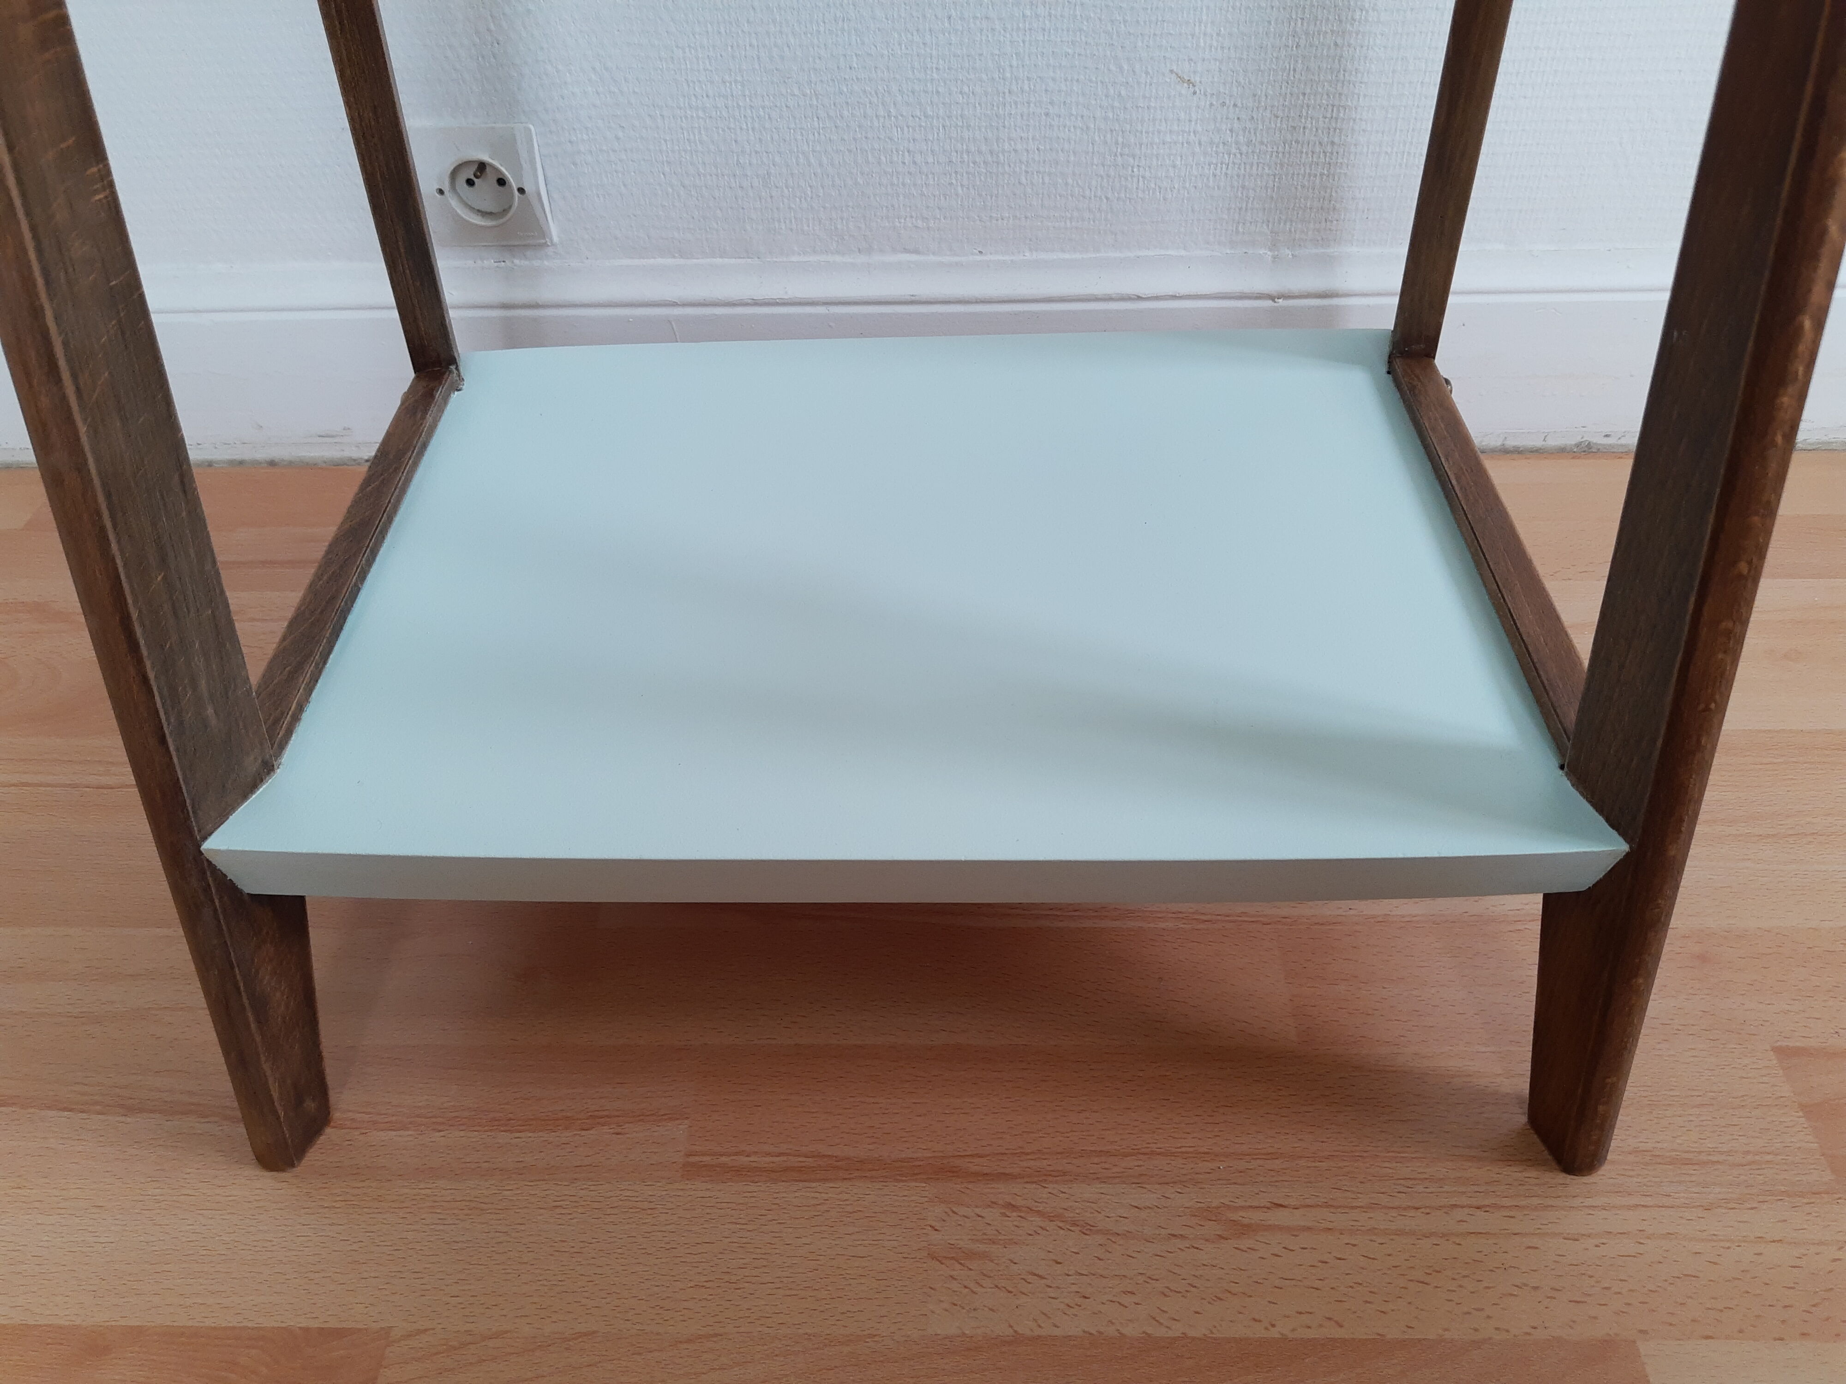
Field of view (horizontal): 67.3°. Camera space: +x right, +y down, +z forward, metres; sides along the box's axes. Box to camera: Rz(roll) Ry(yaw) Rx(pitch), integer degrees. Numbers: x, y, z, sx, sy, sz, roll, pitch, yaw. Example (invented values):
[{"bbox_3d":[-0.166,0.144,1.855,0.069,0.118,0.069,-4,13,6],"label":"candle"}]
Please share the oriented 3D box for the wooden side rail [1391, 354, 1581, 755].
[{"bbox_3d":[0.245,-0.063,0.605,0.020,0.028,0.265,-1,45,1],"label":"wooden side rail"}]

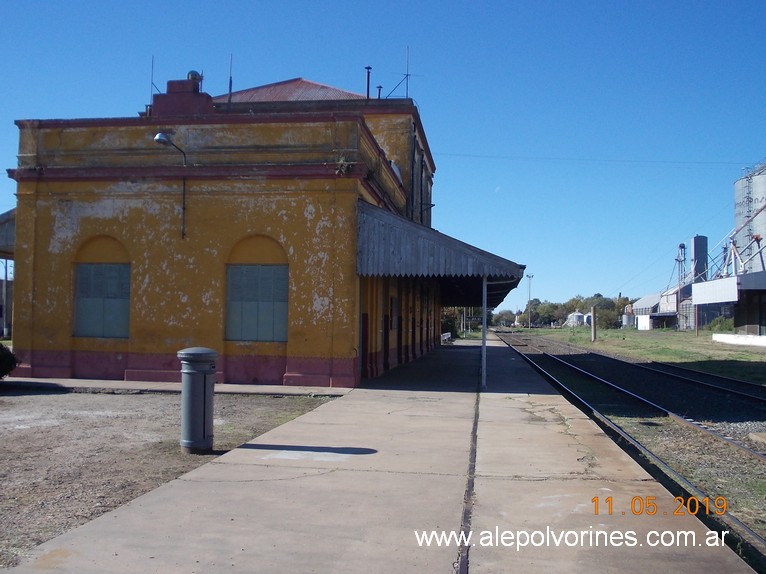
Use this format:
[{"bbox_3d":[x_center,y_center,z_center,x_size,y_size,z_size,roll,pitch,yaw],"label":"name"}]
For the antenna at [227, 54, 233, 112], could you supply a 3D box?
[{"bbox_3d":[-4.186,-5.554,23.000,0.120,1.620,0.120,1,-2,8],"label":"antenna"}]

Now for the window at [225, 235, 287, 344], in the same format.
[{"bbox_3d":[-3.088,0.024,20.782,1.600,2.630,0.200,1,-2,8],"label":"window"}]

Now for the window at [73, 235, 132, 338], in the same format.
[{"bbox_3d":[-7.107,-0.013,21.382,1.540,2.600,0.200,1,-2,8],"label":"window"}]

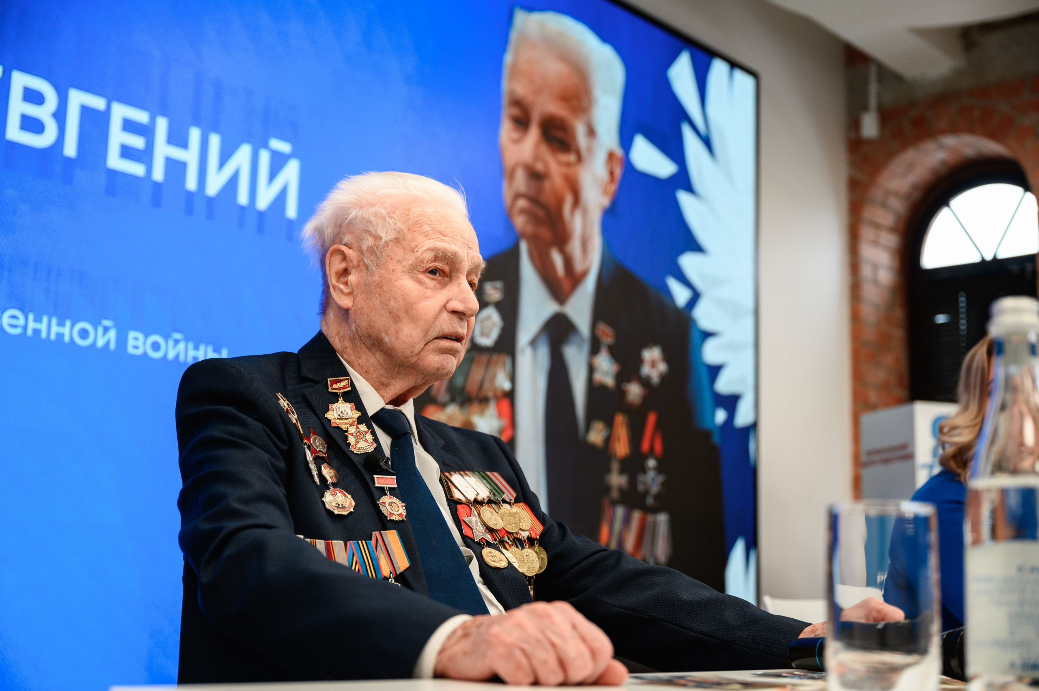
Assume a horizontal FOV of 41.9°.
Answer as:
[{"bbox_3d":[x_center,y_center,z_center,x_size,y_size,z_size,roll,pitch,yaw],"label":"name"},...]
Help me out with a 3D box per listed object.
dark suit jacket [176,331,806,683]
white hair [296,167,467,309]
[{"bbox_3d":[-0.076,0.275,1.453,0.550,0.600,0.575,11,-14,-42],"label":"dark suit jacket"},{"bbox_3d":[-0.152,-0.118,1.530,0.200,0.160,0.175,-4,-12,31],"label":"white hair"}]

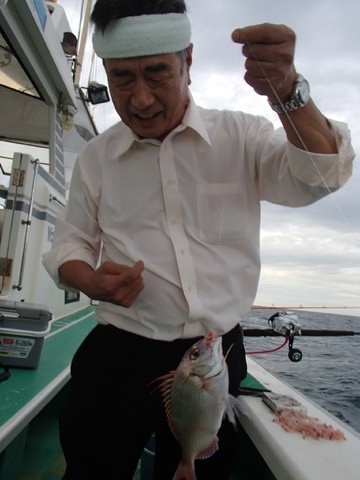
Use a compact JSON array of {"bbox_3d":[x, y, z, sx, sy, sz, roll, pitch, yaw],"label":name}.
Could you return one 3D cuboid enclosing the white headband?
[{"bbox_3d":[-0.069,-0.379,0.715,0.178,0.061,0.205,-1,31,7],"label":"white headband"}]

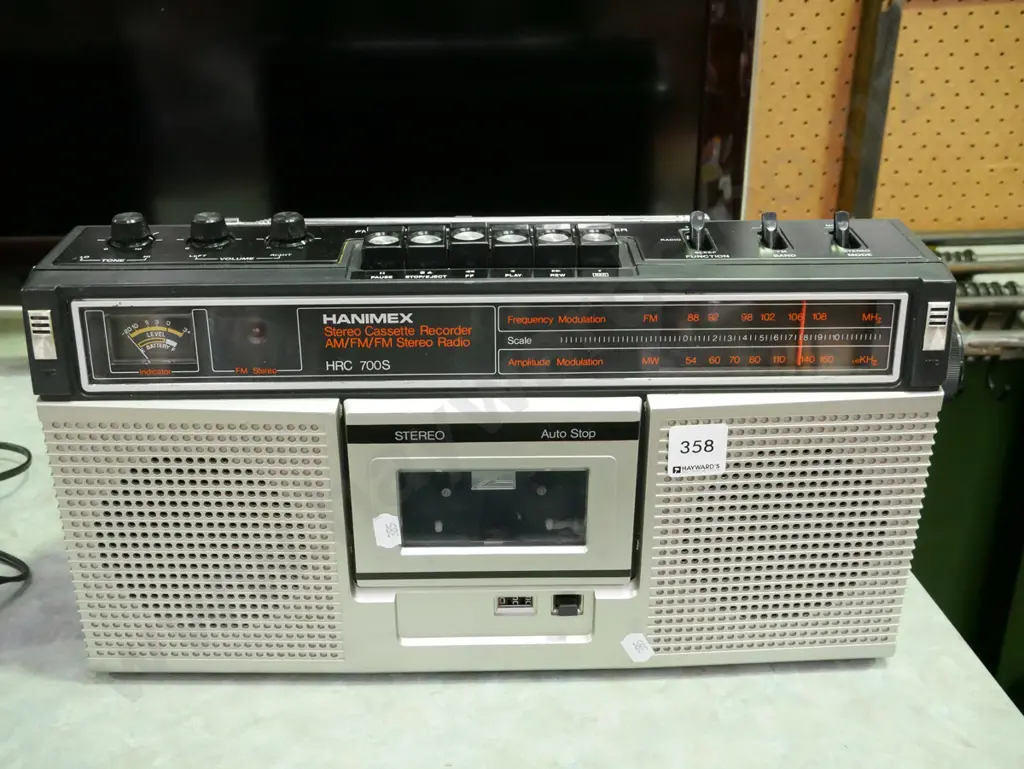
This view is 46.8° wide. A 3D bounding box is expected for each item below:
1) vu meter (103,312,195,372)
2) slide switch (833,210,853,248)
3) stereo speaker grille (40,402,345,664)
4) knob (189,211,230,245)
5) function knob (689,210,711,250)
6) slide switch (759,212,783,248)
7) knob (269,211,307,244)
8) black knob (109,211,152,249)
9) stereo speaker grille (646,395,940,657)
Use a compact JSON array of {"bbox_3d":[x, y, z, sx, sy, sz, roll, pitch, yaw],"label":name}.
[{"bbox_3d":[-0.152,-0.019,0.502,0.037,0.025,0.010,-1,20,-1],"label":"vu meter"},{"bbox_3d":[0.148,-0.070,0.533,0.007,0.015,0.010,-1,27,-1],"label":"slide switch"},{"bbox_3d":[-0.138,0.068,0.537,0.126,0.135,0.013,1,27,2],"label":"stereo speaker grille"},{"bbox_3d":[-0.136,-0.070,0.530,0.021,0.012,0.021,-1,27,-1],"label":"knob"},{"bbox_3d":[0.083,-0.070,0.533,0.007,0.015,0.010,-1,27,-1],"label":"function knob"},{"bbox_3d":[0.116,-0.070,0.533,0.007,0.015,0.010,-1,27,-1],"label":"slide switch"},{"bbox_3d":[-0.100,-0.070,0.531,0.021,0.012,0.021,-1,27,-1],"label":"knob"},{"bbox_3d":[-0.171,-0.070,0.530,0.021,0.012,0.021,-1,27,-1],"label":"black knob"},{"bbox_3d":[0.123,0.065,0.541,0.126,0.135,0.013,-2,27,-4],"label":"stereo speaker grille"}]

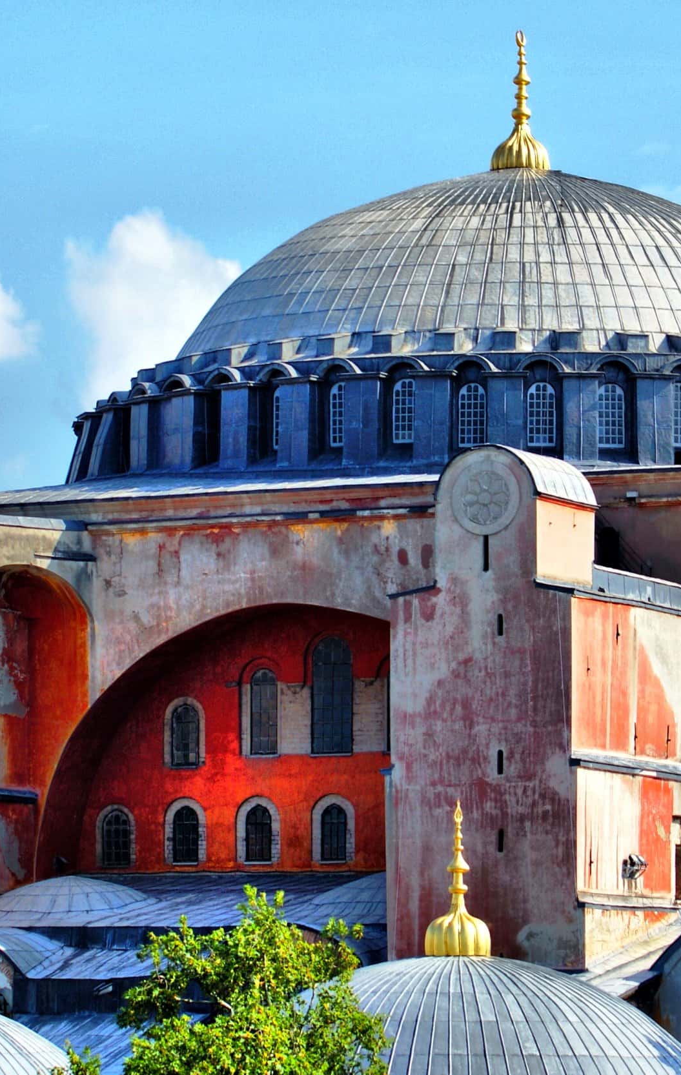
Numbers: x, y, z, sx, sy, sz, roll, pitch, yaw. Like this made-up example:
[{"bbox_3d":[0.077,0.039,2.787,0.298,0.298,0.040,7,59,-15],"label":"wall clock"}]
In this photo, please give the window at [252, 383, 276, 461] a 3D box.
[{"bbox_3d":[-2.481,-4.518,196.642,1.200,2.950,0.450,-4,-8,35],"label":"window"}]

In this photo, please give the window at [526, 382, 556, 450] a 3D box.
[{"bbox_3d":[7.616,-4.601,189.378,1.130,2.470,0.300,0,-6,-1],"label":"window"}]

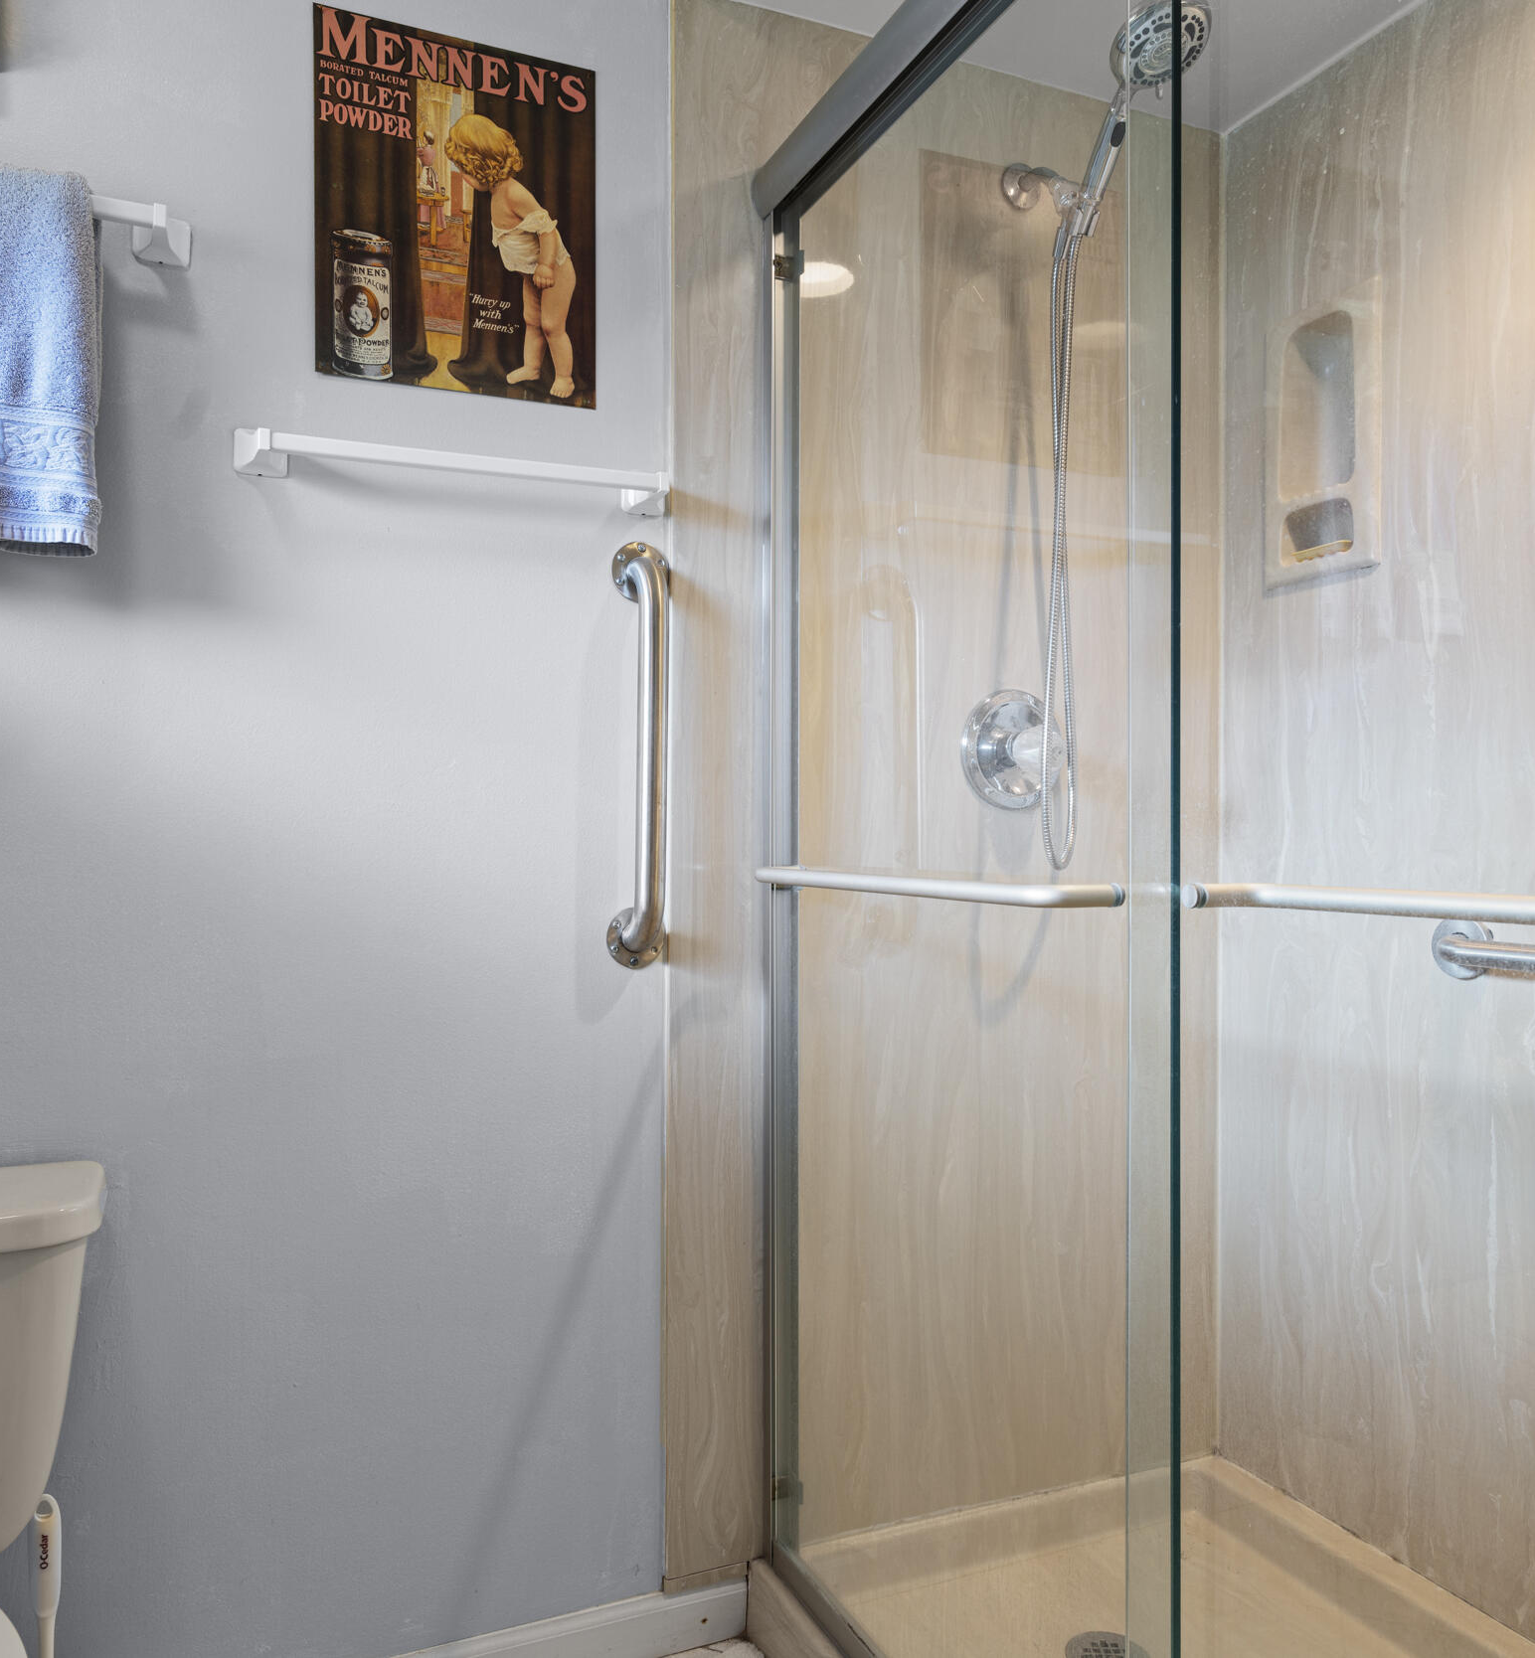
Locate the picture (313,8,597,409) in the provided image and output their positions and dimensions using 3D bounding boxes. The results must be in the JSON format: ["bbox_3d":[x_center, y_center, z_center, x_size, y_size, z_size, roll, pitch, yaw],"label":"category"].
[{"bbox_3d":[-0.361,-0.723,1.464,0.325,0.415,0.006,0,0,-23],"label":"picture"}]

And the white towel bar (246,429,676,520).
[{"bbox_3d":[-0.344,-0.415,1.436,0.500,0.052,0.075,0,0,-23],"label":"white towel bar"}]

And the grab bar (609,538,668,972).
[{"bbox_3d":[-0.146,-0.091,1.521,0.078,0.535,0.078,0,0,-23],"label":"grab bar"}]

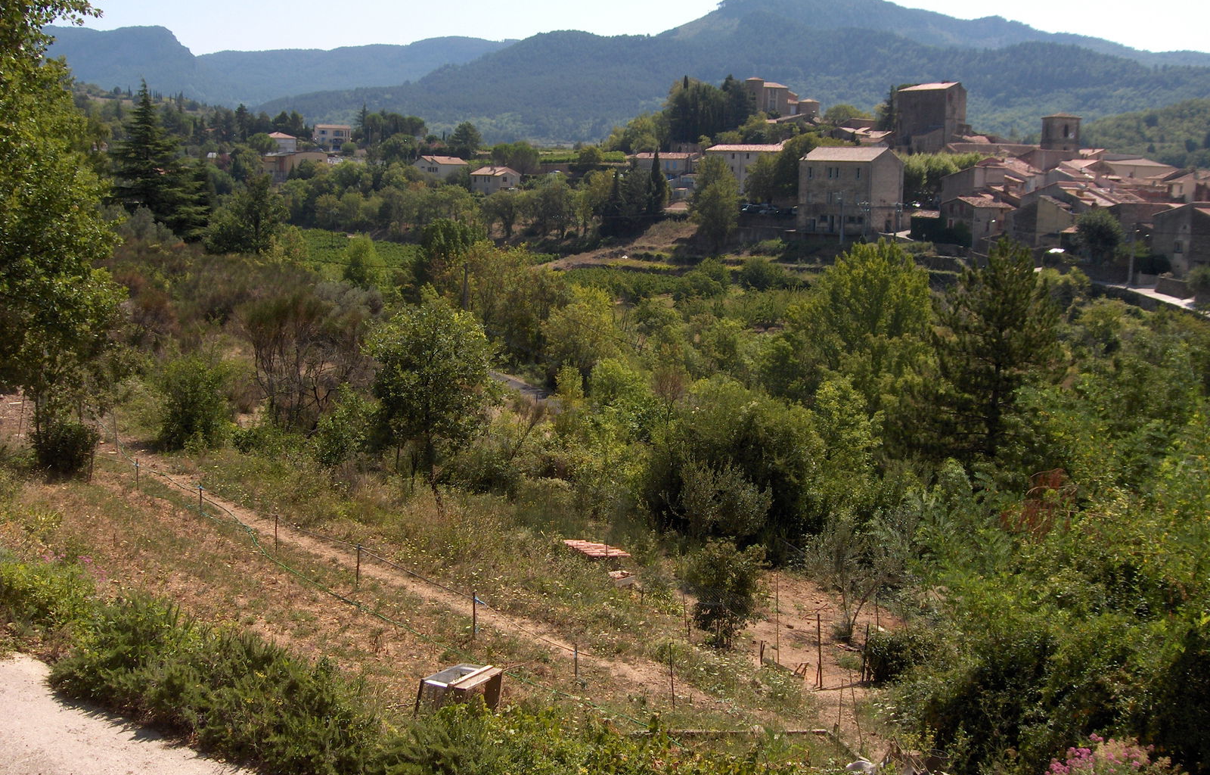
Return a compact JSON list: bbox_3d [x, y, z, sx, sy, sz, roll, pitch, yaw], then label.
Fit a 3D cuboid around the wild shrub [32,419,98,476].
[{"bbox_3d":[-12.666,1.441,32.000,1.550,1.400,1.500,0,10,0],"label":"wild shrub"}]

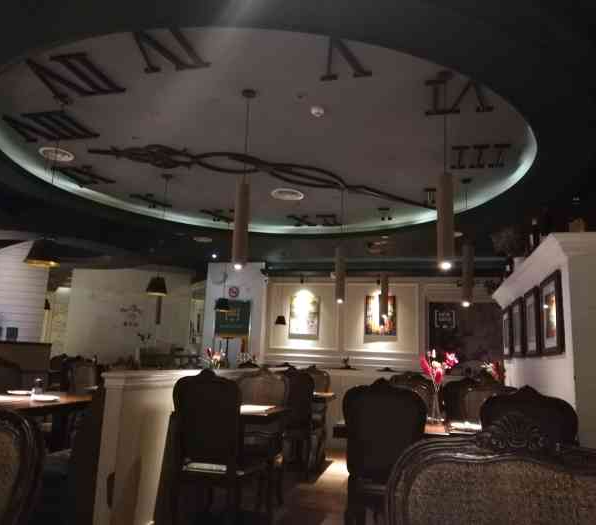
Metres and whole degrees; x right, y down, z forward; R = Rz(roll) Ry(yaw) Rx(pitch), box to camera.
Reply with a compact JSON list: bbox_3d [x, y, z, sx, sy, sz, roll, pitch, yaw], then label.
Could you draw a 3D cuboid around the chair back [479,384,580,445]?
[{"bbox_3d":[1.330,1.273,3.067,0.520,1.080,0.580,0,-10,15],"label":"chair back"}]

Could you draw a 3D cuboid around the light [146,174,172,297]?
[{"bbox_3d":[-1.517,-0.317,5.885,0.215,1.350,0.215,0,-10,14],"label":"light"}]

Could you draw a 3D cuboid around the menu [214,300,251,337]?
[{"bbox_3d":[-1.175,1.004,9.431,0.680,0.650,0.060,0,-10,14],"label":"menu"}]

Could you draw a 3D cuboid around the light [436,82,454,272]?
[{"bbox_3d":[0.992,-0.617,3.522,0.105,1.340,0.105,0,-10,14],"label":"light"}]

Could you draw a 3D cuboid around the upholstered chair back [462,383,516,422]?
[{"bbox_3d":[1.415,1.168,3.835,0.470,0.620,0.140,0,-11,10],"label":"upholstered chair back"}]

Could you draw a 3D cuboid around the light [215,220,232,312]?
[{"bbox_3d":[-0.959,0.012,7.284,0.210,1.340,0.210,0,-10,14],"label":"light"}]

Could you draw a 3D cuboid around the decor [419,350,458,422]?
[{"bbox_3d":[1.032,0.922,3.896,0.310,0.540,0.280,0,-10,15],"label":"decor"}]

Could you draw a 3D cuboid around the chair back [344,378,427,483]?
[{"bbox_3d":[0.524,1.020,3.170,0.490,0.640,0.150,0,-10,15],"label":"chair back"}]

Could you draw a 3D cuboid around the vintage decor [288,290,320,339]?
[{"bbox_3d":[0.113,0.975,9.513,0.570,0.830,0.050,0,-10,14],"label":"vintage decor"}]

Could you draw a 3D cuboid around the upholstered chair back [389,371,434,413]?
[{"bbox_3d":[0.948,1.248,4.356,0.470,0.620,0.140,0,-11,10],"label":"upholstered chair back"}]

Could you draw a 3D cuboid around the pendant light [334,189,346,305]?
[{"bbox_3d":[0.452,-0.176,5.423,0.100,1.230,0.100,0,-10,15],"label":"pendant light"}]

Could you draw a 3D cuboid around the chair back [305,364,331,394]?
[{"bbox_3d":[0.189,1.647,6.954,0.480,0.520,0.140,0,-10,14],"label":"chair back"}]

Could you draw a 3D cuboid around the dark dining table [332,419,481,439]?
[{"bbox_3d":[1.044,1.525,3.589,1.500,0.750,0.850,0,-10,15],"label":"dark dining table"}]

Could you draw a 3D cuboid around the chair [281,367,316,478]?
[{"bbox_3d":[0.016,1.631,5.354,0.480,1.080,0.550,0,-10,14],"label":"chair"}]

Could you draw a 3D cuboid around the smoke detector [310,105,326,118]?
[{"bbox_3d":[0.175,-1.283,4.477,0.112,0.048,0.112,0,-10,14],"label":"smoke detector"}]

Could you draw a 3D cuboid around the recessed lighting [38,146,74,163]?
[{"bbox_3d":[-2.263,-0.997,4.924,0.310,0.050,0.310,0,-10,15],"label":"recessed lighting"}]

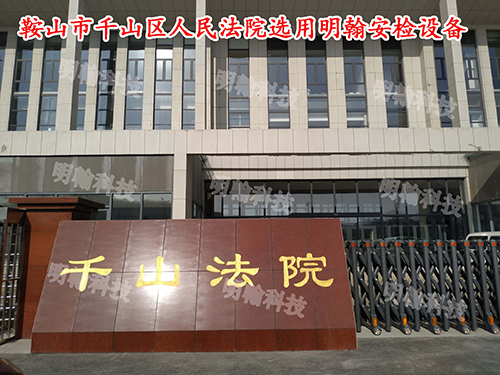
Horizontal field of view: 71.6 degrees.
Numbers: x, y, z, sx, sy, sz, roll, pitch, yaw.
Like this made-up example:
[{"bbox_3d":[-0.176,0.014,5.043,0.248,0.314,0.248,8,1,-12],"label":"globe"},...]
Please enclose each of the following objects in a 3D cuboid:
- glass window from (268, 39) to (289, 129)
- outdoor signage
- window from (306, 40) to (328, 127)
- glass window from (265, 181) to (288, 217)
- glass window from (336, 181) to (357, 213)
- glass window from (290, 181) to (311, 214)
[{"bbox_3d":[1.833,-6.781,22.333,1.420,6.270,0.150,-1,-9,0],"label":"glass window"},{"bbox_3d":[-0.841,1.494,5.617,4.800,1.990,0.720,-1,-9,0],"label":"outdoor signage"},{"bbox_3d":[4.346,-6.772,22.306,1.430,6.260,0.150,-1,-9,0],"label":"window"},{"bbox_3d":[1.653,0.672,21.144,1.460,2.130,0.120,-1,-9,0],"label":"glass window"},{"bbox_3d":[4.757,0.457,17.092,1.081,1.629,0.100,-1,-9,0],"label":"glass window"},{"bbox_3d":[3.067,0.617,21.138,1.360,2.060,0.120,-1,-9,0],"label":"glass window"}]

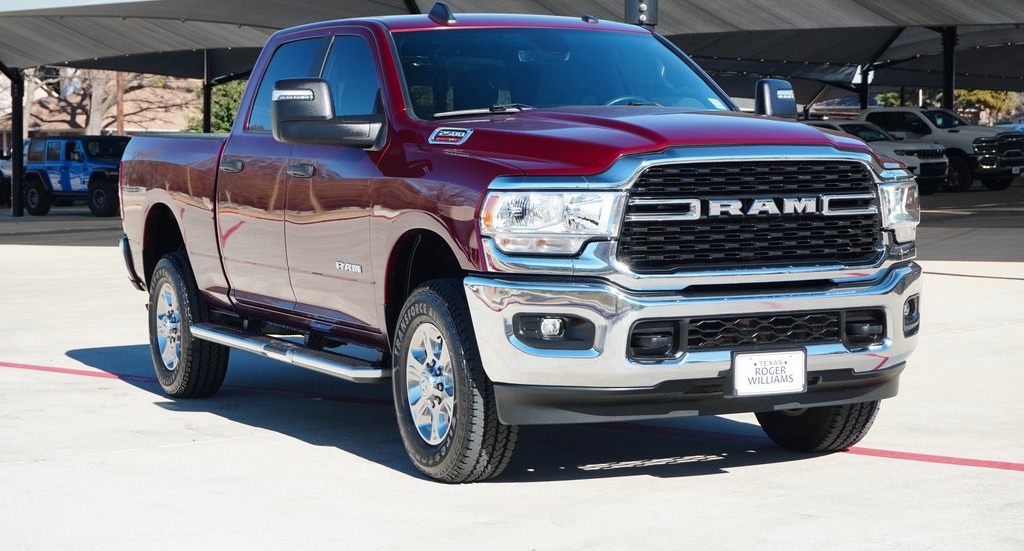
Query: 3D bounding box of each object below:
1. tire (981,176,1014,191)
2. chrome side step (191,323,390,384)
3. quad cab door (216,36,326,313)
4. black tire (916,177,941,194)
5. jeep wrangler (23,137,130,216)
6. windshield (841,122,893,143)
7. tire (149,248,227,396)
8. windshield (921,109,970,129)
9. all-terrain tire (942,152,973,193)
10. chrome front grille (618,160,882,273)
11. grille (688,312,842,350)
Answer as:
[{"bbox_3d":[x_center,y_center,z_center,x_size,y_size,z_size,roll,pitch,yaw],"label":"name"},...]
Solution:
[{"bbox_3d":[11.433,-2.405,46.854,0.280,0.835,0.840,-4,4,-43],"label":"tire"},{"bbox_3d":[-1.131,0.355,9.809,0.220,0.110,2.500,-2,3,-25],"label":"chrome side step"},{"bbox_3d":[-1.176,-0.519,9.886,0.250,1.350,1.180,-2,3,-25],"label":"quad cab door"},{"bbox_3d":[9.418,-2.213,45.400,0.770,0.770,0.270,2,4,43],"label":"black tire"},{"bbox_3d":[-10.328,-2.434,49.089,1.920,1.930,4.750,-3,4,-44],"label":"jeep wrangler"},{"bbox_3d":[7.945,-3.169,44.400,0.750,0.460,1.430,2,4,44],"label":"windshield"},{"bbox_3d":[-1.880,0.286,11.547,0.275,0.835,0.840,-2,3,-25],"label":"tire"},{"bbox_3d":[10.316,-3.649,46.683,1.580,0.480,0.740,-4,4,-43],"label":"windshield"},{"bbox_3d":[10.187,-2.316,45.668,0.280,0.835,0.840,-4,4,-43],"label":"all-terrain tire"},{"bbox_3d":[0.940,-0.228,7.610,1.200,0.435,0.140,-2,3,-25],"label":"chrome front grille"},{"bbox_3d":[0.962,0.208,7.601,0.690,0.125,0.070,-2,3,-25],"label":"grille"}]

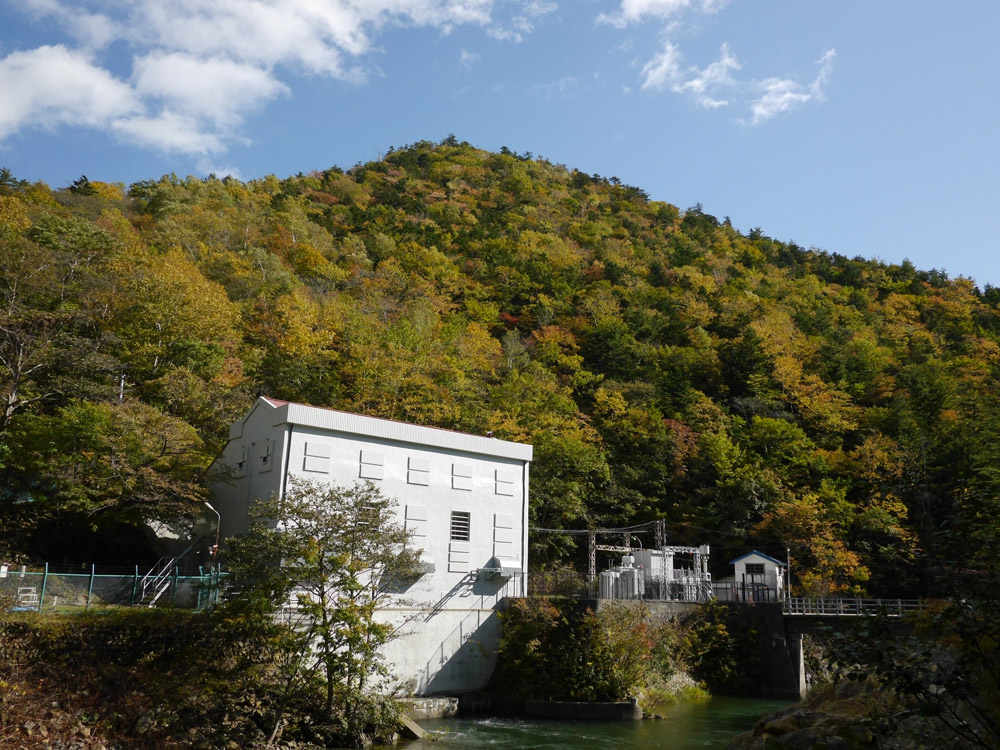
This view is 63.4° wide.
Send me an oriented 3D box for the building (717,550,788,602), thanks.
[{"bbox_3d":[21.618,17.305,69.200,5.271,4.209,5.200,-6,-17,25],"label":"building"}]

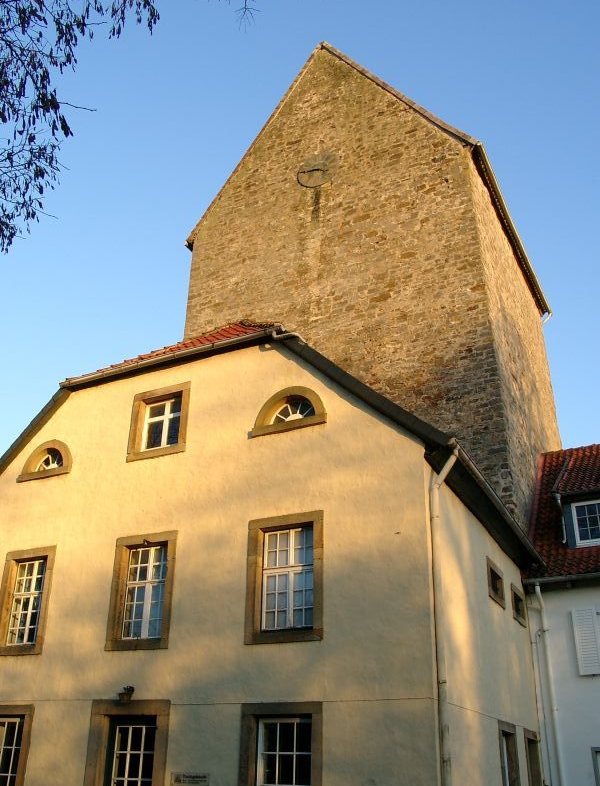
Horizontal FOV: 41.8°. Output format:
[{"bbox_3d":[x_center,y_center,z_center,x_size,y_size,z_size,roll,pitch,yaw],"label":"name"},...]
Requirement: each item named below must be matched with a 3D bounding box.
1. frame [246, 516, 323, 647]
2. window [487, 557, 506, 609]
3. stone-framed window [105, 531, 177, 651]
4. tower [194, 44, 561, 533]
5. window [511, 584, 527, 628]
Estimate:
[{"bbox_3d":[-0.208,3.091,13.091,1.436,2.092,0.250,-12,-29,25],"label":"frame"},{"bbox_3d":[3.859,3.856,15.849,0.220,0.798,1.345,-11,-29,24],"label":"window"},{"bbox_3d":[-2.826,3.632,14.345,1.425,2.086,0.250,-12,-29,25],"label":"stone-framed window"},{"bbox_3d":[3.054,0.787,29.134,11.357,27.647,10.910,-12,-29,25],"label":"tower"},{"bbox_3d":[4.785,4.766,17.521,0.220,0.764,1.345,-11,-29,24],"label":"window"}]

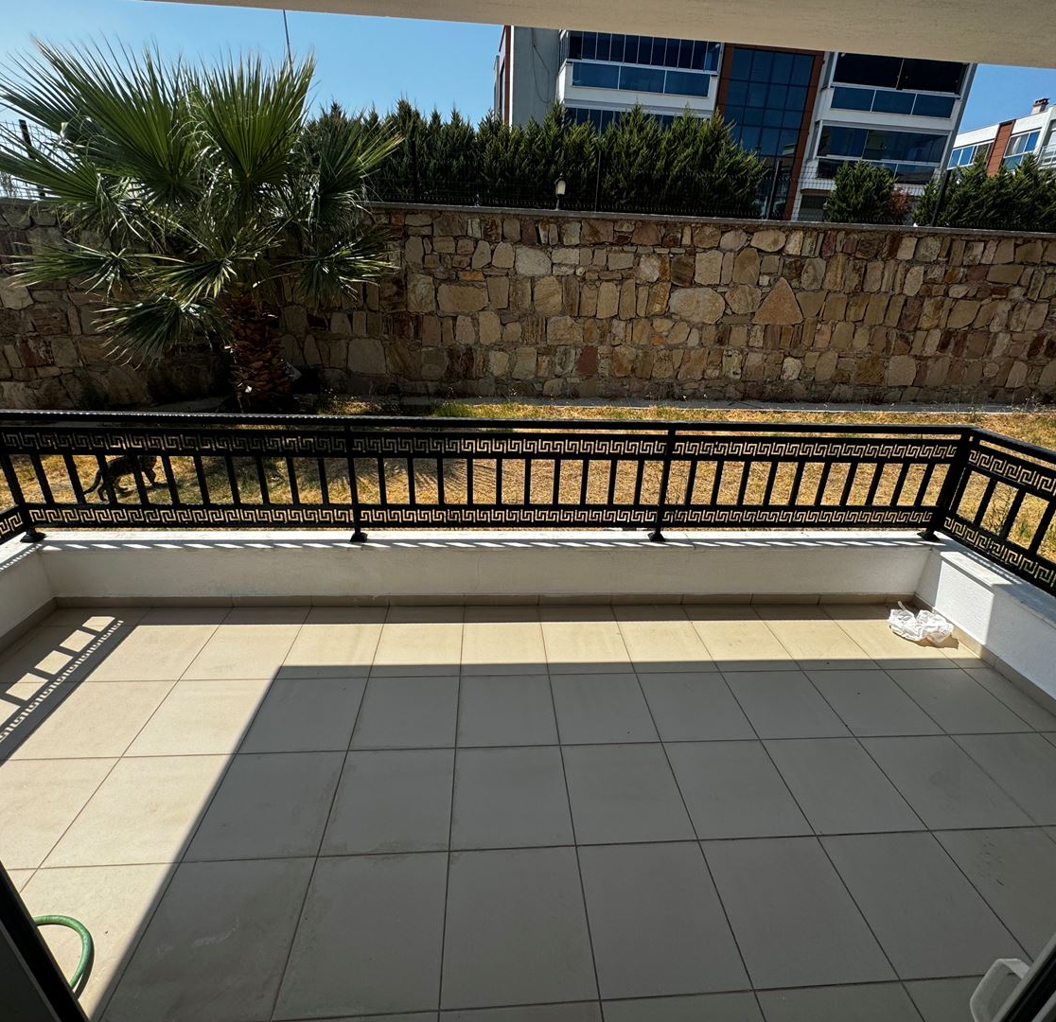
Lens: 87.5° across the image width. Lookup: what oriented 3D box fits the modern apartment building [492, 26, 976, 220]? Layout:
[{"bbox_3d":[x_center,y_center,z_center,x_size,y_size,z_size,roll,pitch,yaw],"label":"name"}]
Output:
[{"bbox_3d":[10.399,-19.844,31.575,23.500,9.300,10.500,0,23,-6],"label":"modern apartment building"}]

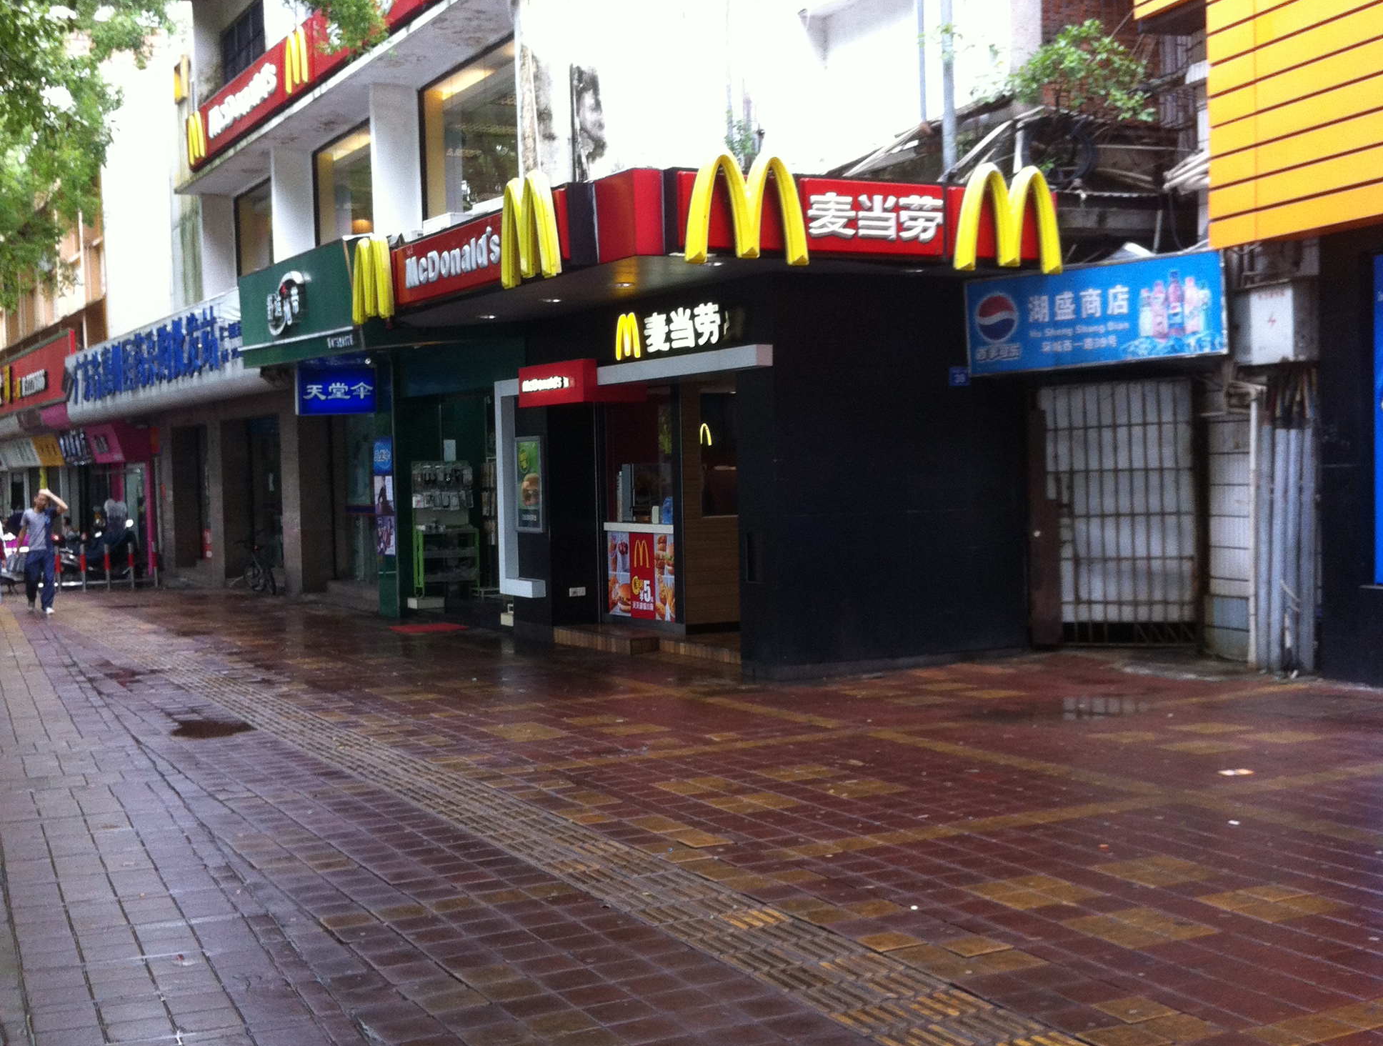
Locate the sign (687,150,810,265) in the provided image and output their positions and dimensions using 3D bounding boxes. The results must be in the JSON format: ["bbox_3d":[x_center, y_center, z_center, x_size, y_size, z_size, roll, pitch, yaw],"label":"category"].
[{"bbox_3d":[0.383,-2.136,12.814,0.861,0.716,0.180,-2,2,-27],"label":"sign"}]

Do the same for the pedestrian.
[{"bbox_3d":[-8.668,0.382,25.000,0.565,1.678,0.420,-2,2,-22],"label":"pedestrian"}]

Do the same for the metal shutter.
[{"bbox_3d":[3.435,-0.077,15.100,1.285,2.088,0.060,0,2,32],"label":"metal shutter"}]

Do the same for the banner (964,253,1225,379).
[{"bbox_3d":[3.011,-1.538,13.989,2.103,0.744,0.100,-2,1,39],"label":"banner"}]

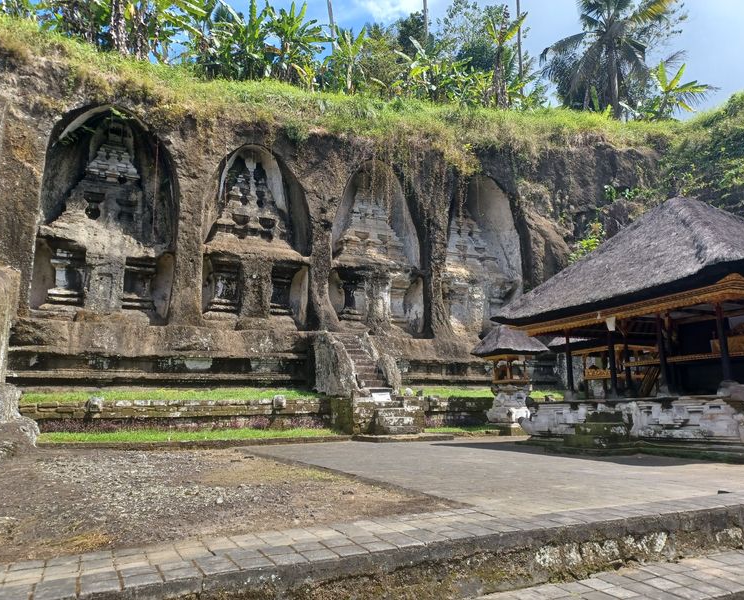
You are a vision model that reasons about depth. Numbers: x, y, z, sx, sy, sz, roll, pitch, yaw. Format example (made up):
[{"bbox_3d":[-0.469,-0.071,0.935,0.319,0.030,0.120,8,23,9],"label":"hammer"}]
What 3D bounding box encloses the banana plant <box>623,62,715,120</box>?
[{"bbox_3d":[17.078,-12.025,33.280,5.000,3.520,4.000,-5,-12,26],"label":"banana plant"}]

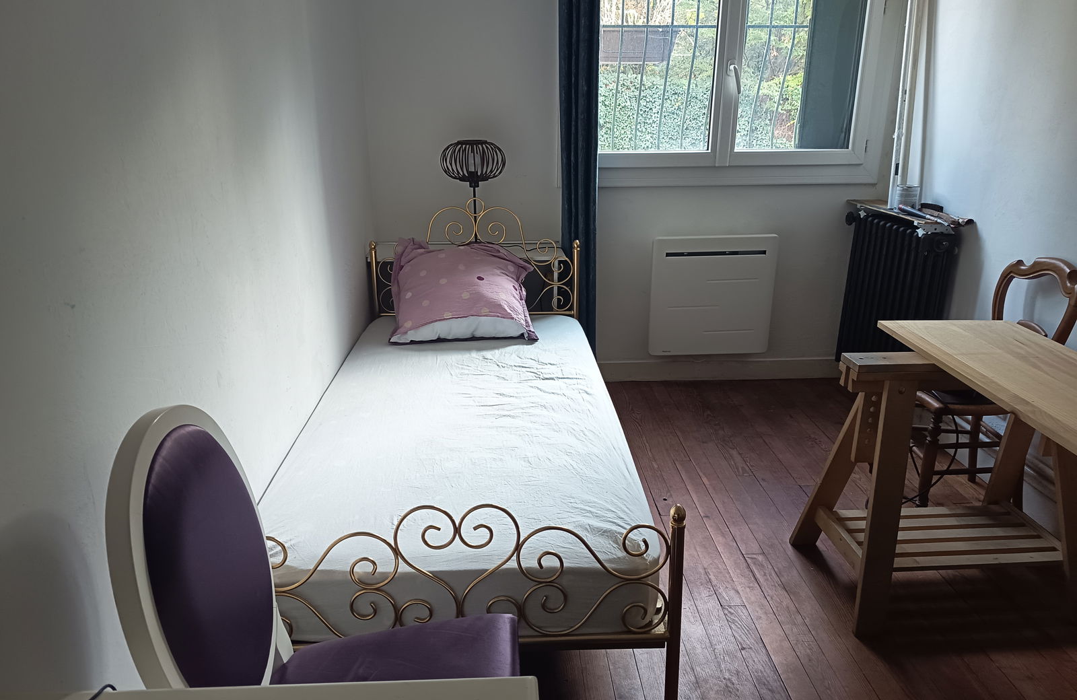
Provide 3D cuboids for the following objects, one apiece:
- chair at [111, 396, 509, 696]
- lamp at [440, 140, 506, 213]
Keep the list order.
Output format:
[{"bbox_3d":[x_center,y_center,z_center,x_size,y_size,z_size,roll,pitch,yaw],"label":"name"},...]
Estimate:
[{"bbox_3d":[-0.330,0.588,1.270,0.595,1.020,0.490,-2,20,-3],"label":"chair"},{"bbox_3d":[-0.291,-0.690,3.376,0.287,0.493,0.287,-1,20,-2],"label":"lamp"}]

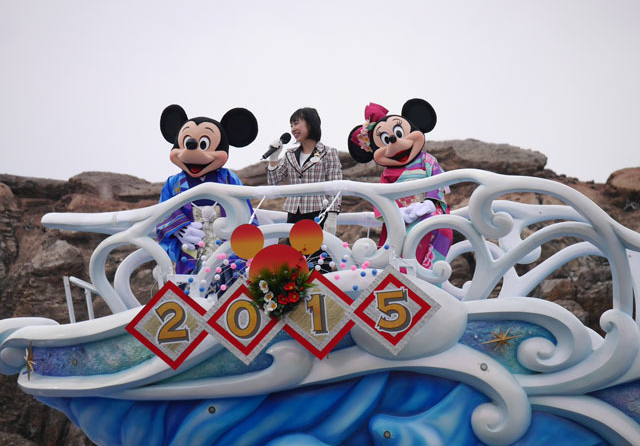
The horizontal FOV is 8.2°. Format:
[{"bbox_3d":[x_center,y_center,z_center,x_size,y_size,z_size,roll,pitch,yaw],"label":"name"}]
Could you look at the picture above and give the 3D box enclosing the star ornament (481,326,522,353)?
[{"bbox_3d":[1.306,0.838,32.200,0.300,0.210,0.090,-3,-5,3],"label":"star ornament"}]

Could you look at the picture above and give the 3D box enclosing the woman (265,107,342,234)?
[{"bbox_3d":[-0.102,-0.046,32.927,0.550,1.620,0.400,-5,-6,27],"label":"woman"}]

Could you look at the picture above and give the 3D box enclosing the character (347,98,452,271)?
[{"bbox_3d":[0.606,-0.110,32.926,0.760,1.640,0.580,-2,-5,-2],"label":"character"}]

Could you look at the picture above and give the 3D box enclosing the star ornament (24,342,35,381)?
[{"bbox_3d":[-2.130,1.015,32.800,0.075,0.290,0.210,-2,-5,-11],"label":"star ornament"}]

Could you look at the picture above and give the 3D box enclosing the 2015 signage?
[{"bbox_3d":[-0.258,0.676,32.000,2.260,0.680,0.080,-4,-5,2],"label":"2015 signage"}]

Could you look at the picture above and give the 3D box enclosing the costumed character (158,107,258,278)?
[{"bbox_3d":[-0.810,-0.075,32.927,0.750,1.620,0.580,-3,-5,7],"label":"costumed character"}]

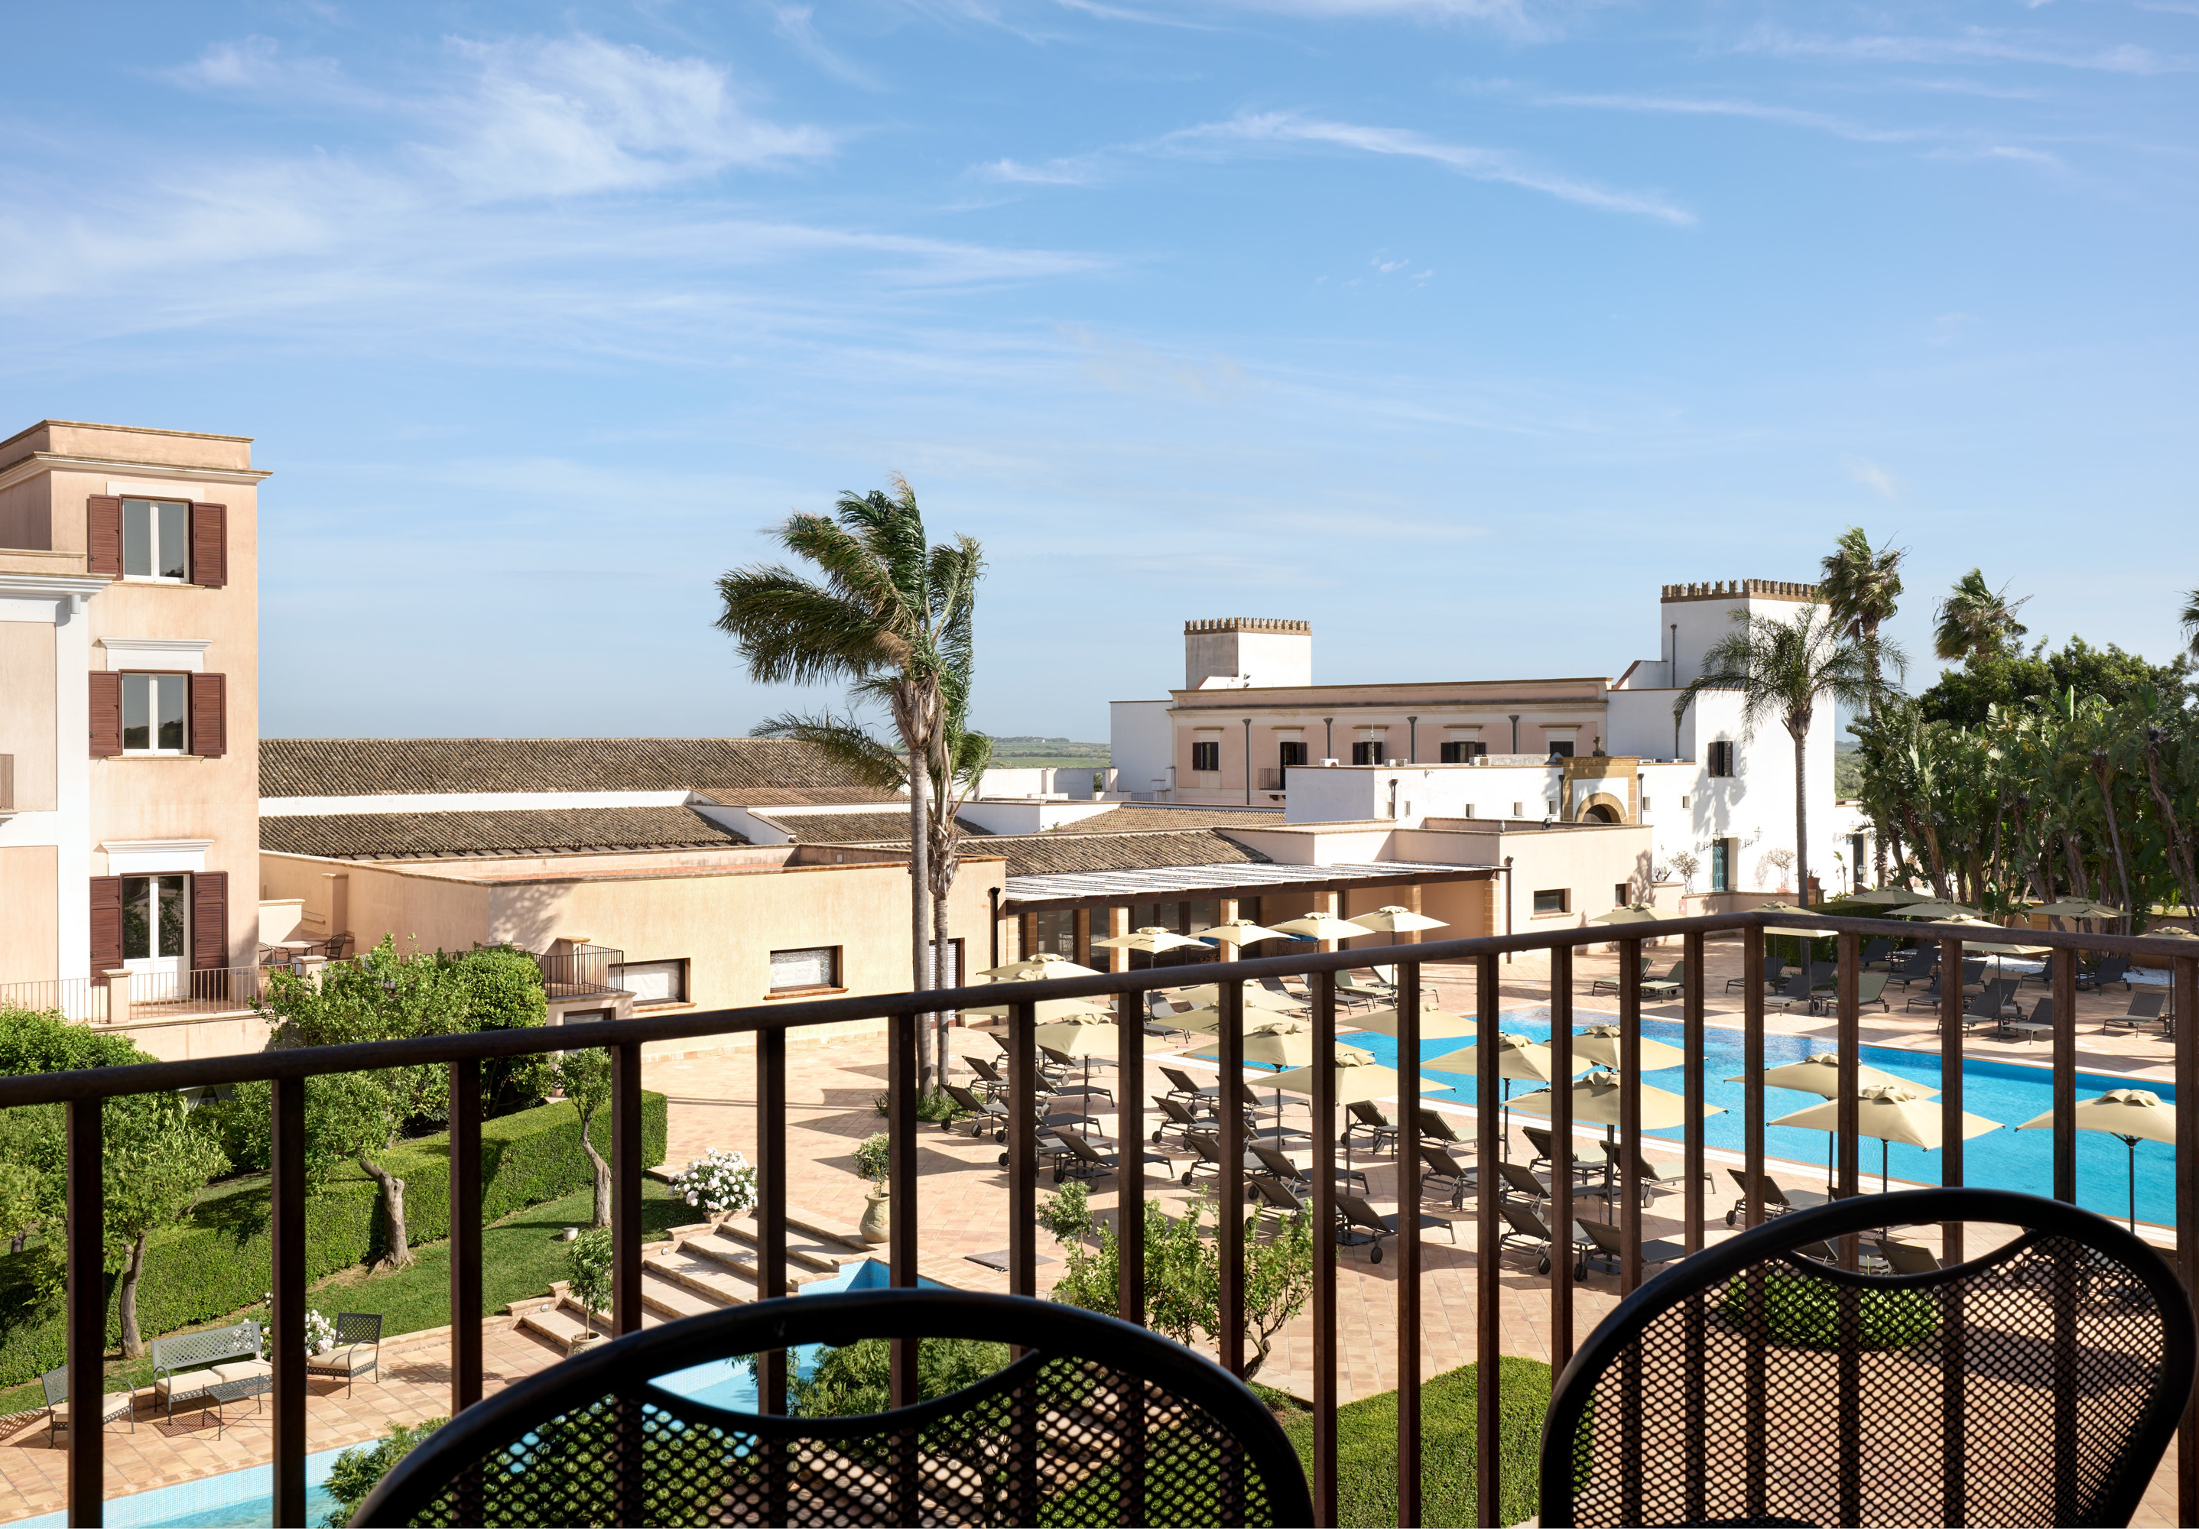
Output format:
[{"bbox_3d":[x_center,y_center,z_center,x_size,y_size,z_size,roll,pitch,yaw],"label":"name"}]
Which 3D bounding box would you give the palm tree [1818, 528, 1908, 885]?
[{"bbox_3d":[33.739,-2.533,90.000,4.000,15.700,4.000,0,0,20],"label":"palm tree"}]

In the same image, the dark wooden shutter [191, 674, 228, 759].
[{"bbox_3d":[-17.201,-0.963,39.400,0.600,1.560,0.050,0,0,-41],"label":"dark wooden shutter"}]

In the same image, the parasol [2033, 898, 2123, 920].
[{"bbox_3d":[26.996,4.942,56.200,2.050,2.480,2.050,-1,0,-45],"label":"parasol"}]

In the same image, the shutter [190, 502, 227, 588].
[{"bbox_3d":[-16.141,-3.963,37.000,0.580,1.490,0.070,0,0,-39],"label":"shutter"}]

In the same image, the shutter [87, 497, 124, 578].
[{"bbox_3d":[-18.628,-4.246,38.200,0.600,1.560,0.050,0,0,-41],"label":"shutter"}]

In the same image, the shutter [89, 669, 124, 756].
[{"bbox_3d":[-18.618,-0.941,38.200,0.600,1.560,0.050,0,0,-41],"label":"shutter"}]

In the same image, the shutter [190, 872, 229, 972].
[{"bbox_3d":[-16.141,3.068,37.000,0.580,2.200,0.070,0,0,-39],"label":"shutter"}]

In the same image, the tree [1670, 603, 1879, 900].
[{"bbox_3d":[19.601,0.795,58.300,6.200,10.700,5.900,0,0,0],"label":"tree"}]

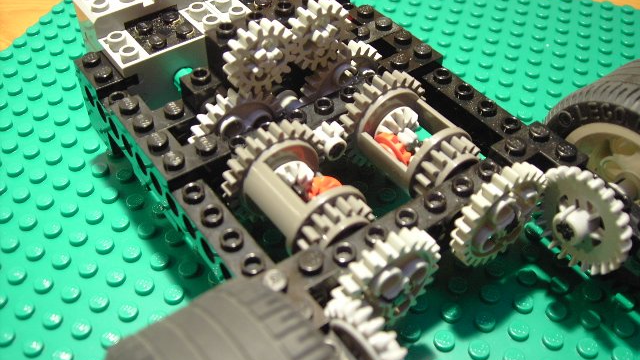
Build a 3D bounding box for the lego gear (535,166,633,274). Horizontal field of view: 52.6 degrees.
[{"bbox_3d":[0.057,0.009,0.144,0.007,0.025,0.025,-24,50,-23],"label":"lego gear"}]

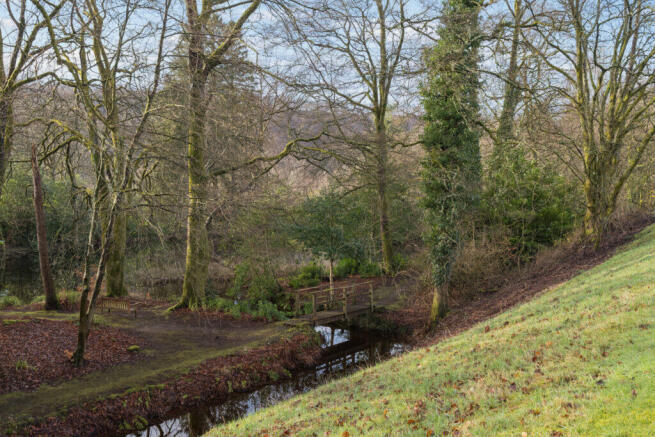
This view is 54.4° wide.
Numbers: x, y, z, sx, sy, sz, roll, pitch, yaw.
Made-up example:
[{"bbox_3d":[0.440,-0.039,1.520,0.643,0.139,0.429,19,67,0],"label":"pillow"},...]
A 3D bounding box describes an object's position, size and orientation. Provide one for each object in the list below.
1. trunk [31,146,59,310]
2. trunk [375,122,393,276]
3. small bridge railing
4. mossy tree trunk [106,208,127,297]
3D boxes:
[{"bbox_3d":[-12.298,0.440,27.607,0.580,7.118,0.550,-5,2,-24],"label":"trunk"},{"bbox_3d":[3.005,-1.094,33.781,0.750,8.170,0.650,-2,2,5],"label":"trunk"},{"bbox_3d":[0.312,3.491,26.903,1.075,1.280,3.919,2,3,43],"label":"small bridge railing"},{"bbox_3d":[-10.316,1.668,31.139,1.000,4.315,0.950,0,2,-18],"label":"mossy tree trunk"}]

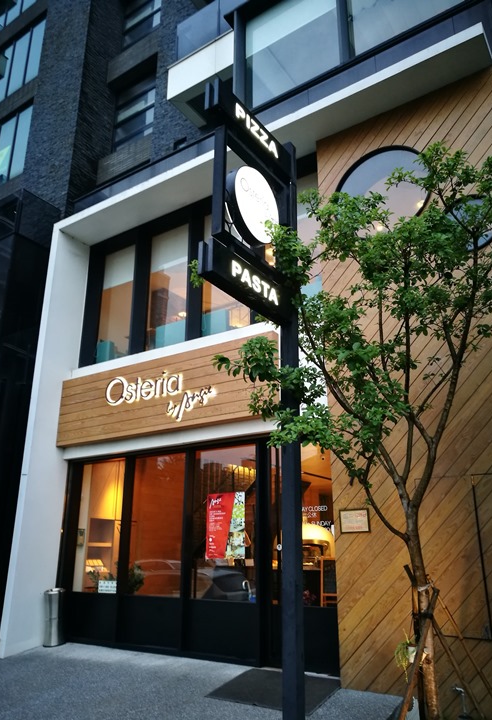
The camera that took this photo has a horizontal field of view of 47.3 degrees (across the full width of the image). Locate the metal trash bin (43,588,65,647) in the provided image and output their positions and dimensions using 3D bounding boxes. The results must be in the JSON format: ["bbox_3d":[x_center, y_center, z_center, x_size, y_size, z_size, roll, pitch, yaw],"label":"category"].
[{"bbox_3d":[-2.779,3.733,8.151,0.228,0.755,0.228,-12,-22,31],"label":"metal trash bin"}]

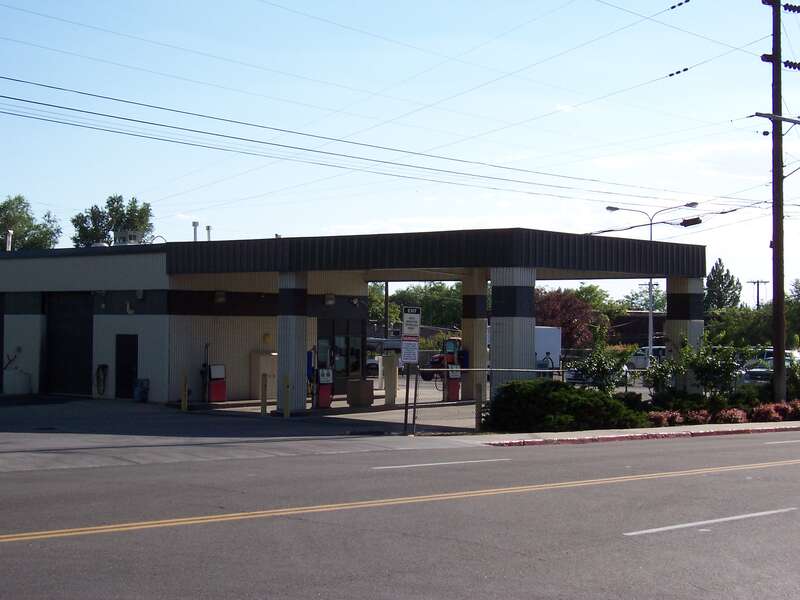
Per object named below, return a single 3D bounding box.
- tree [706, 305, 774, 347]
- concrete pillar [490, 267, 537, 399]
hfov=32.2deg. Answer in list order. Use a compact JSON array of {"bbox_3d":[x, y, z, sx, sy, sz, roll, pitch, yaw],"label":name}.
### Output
[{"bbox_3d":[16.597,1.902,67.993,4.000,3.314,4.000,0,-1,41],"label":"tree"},{"bbox_3d":[2.991,1.242,36.600,0.840,4.190,0.900,0,-1,39],"label":"concrete pillar"}]

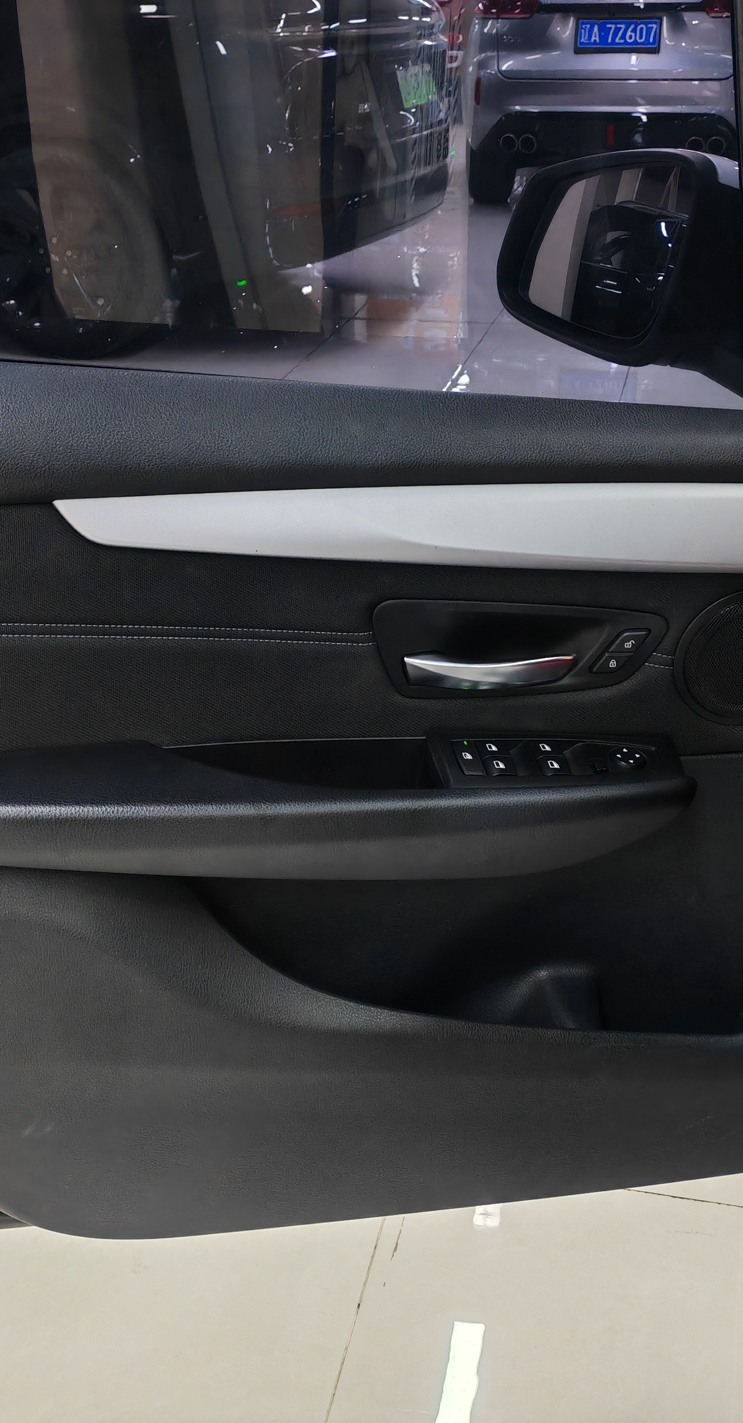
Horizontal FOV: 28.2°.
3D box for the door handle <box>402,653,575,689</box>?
[{"bbox_3d":[0.078,-0.027,0.988,0.116,0.030,0.026,-3,26,-5],"label":"door handle"}]

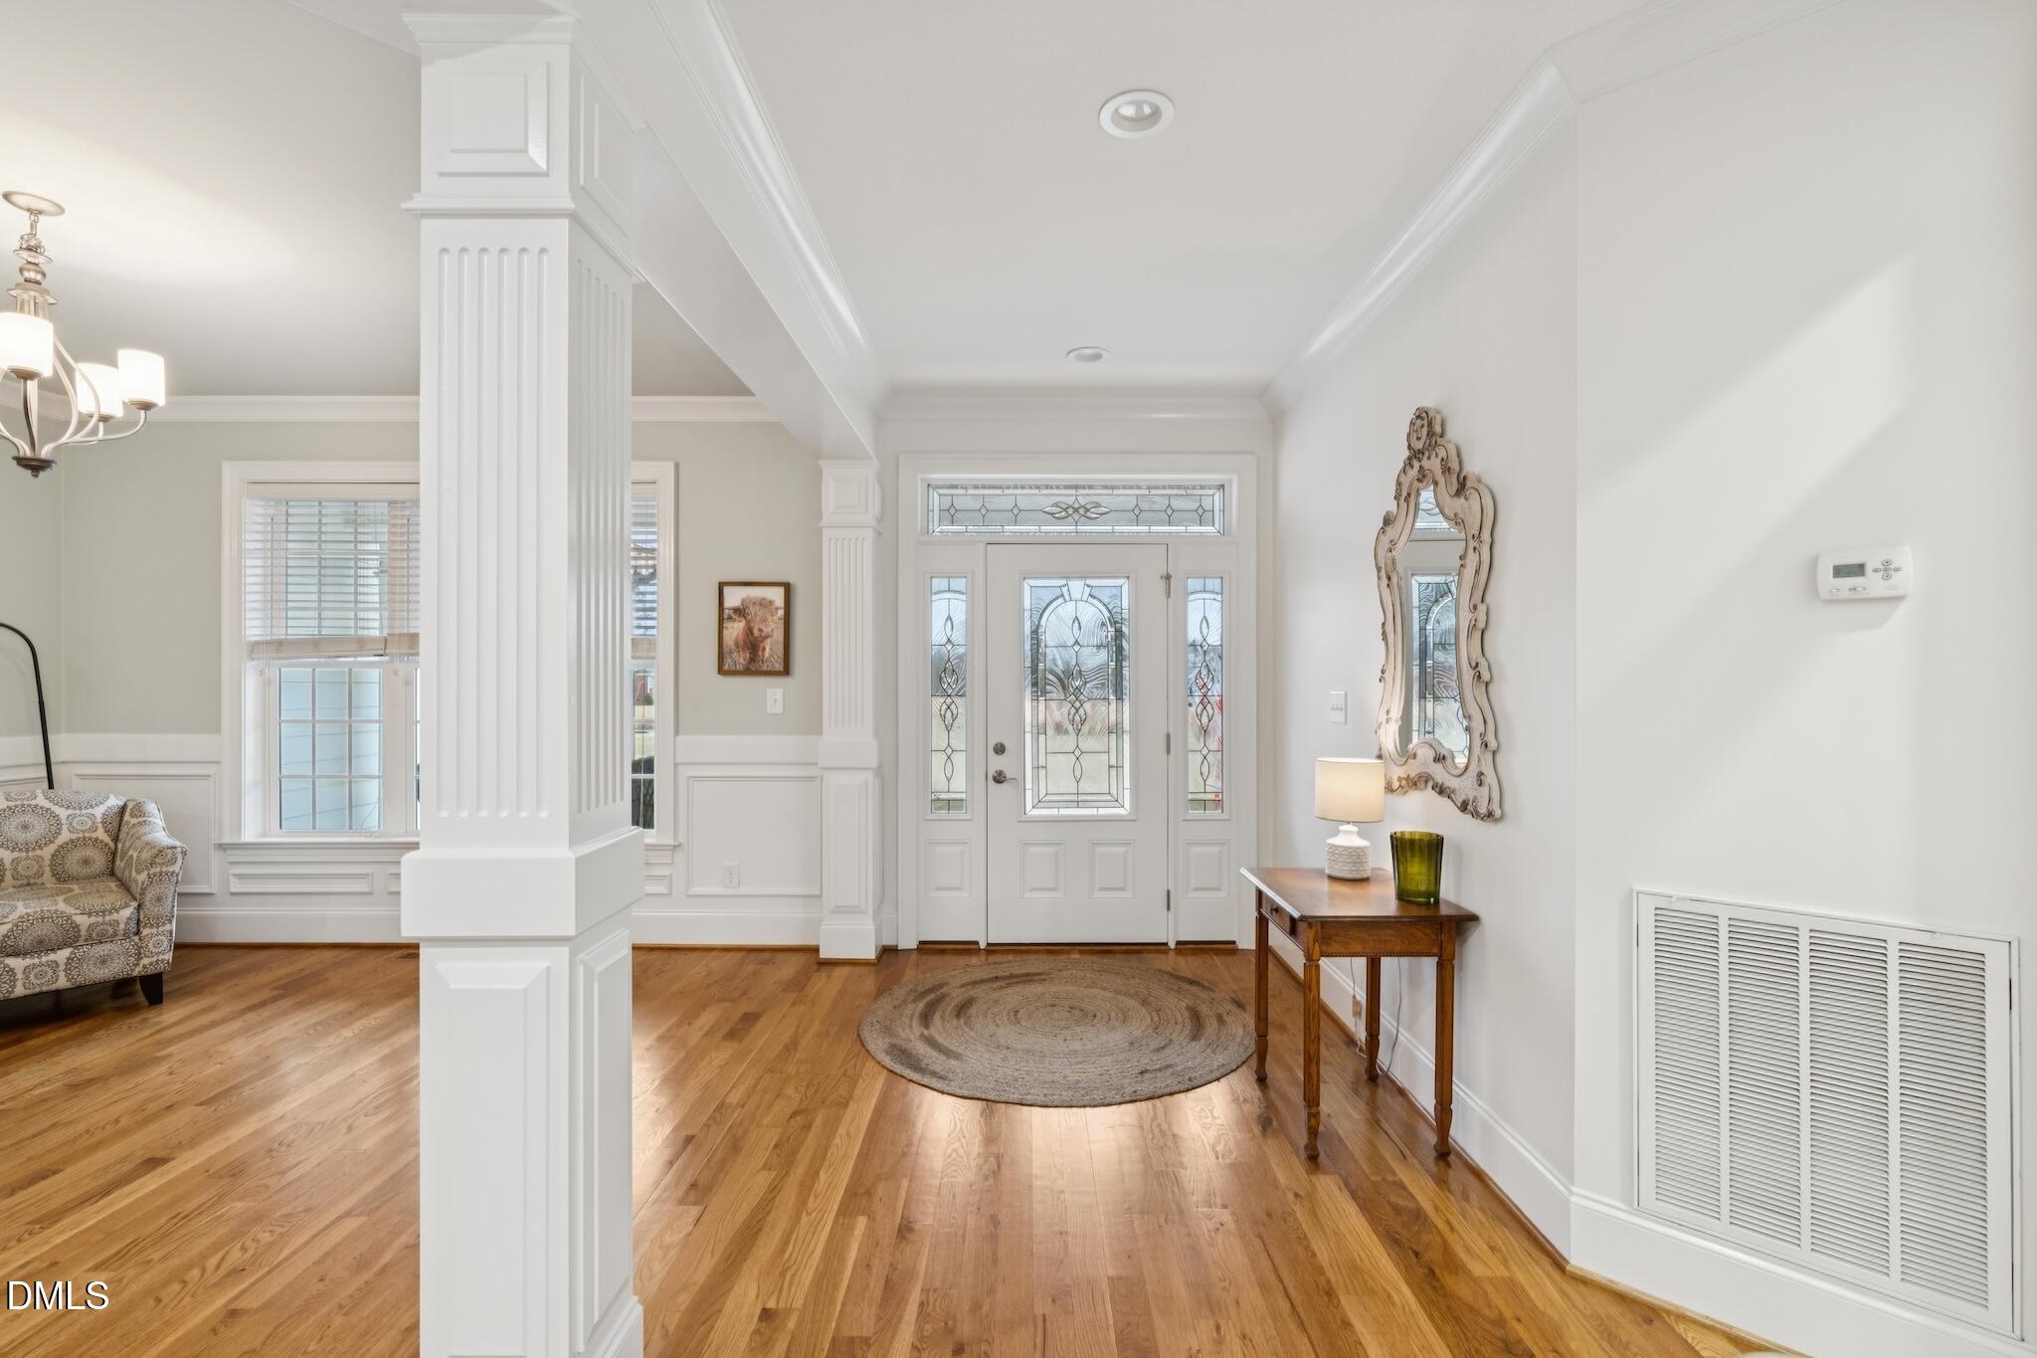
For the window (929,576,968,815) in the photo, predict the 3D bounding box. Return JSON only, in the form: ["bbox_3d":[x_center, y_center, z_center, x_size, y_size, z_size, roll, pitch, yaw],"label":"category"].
[{"bbox_3d":[-0.348,0.085,4.570,0.195,1.200,0.040,0,0,0],"label":"window"}]

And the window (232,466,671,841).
[{"bbox_3d":[-2.870,-0.130,4.600,2.250,1.900,0.120,0,0,0],"label":"window"}]

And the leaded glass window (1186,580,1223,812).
[{"bbox_3d":[0.929,0.087,4.570,0.195,1.200,0.040,0,0,0],"label":"leaded glass window"}]

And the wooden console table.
[{"bbox_3d":[1.021,1.009,2.828,0.490,0.700,0.685,0,0,0],"label":"wooden console table"}]

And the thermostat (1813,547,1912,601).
[{"bbox_3d":[1.600,-0.199,1.712,0.030,0.096,0.134,0,0,-45],"label":"thermostat"}]

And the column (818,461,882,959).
[{"bbox_3d":[-0.812,0.158,4.450,0.280,2.400,0.250,0,0,0],"label":"column"}]

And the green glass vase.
[{"bbox_3d":[1.195,0.564,2.710,0.160,0.188,0.160,0,0,0],"label":"green glass vase"}]

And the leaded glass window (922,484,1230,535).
[{"bbox_3d":[0.294,-0.857,4.590,1.500,0.270,0.045,0,0,1],"label":"leaded glass window"}]

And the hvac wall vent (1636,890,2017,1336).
[{"bbox_3d":[1.553,0.805,1.784,0.025,0.700,0.570,0,0,-45],"label":"hvac wall vent"}]

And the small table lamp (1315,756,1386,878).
[{"bbox_3d":[1.116,0.464,3.040,0.233,0.386,0.233,0,0,1],"label":"small table lamp"}]

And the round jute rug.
[{"bbox_3d":[0.162,1.349,3.620,1.530,0.012,1.530,0,0,0],"label":"round jute rug"}]

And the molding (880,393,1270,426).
[{"bbox_3d":[0.293,-1.349,4.510,1.980,0.130,0.095,0,0,0],"label":"molding"}]

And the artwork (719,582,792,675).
[{"bbox_3d":[-1.329,-0.251,4.550,0.356,0.470,0.030,0,0,1],"label":"artwork"}]

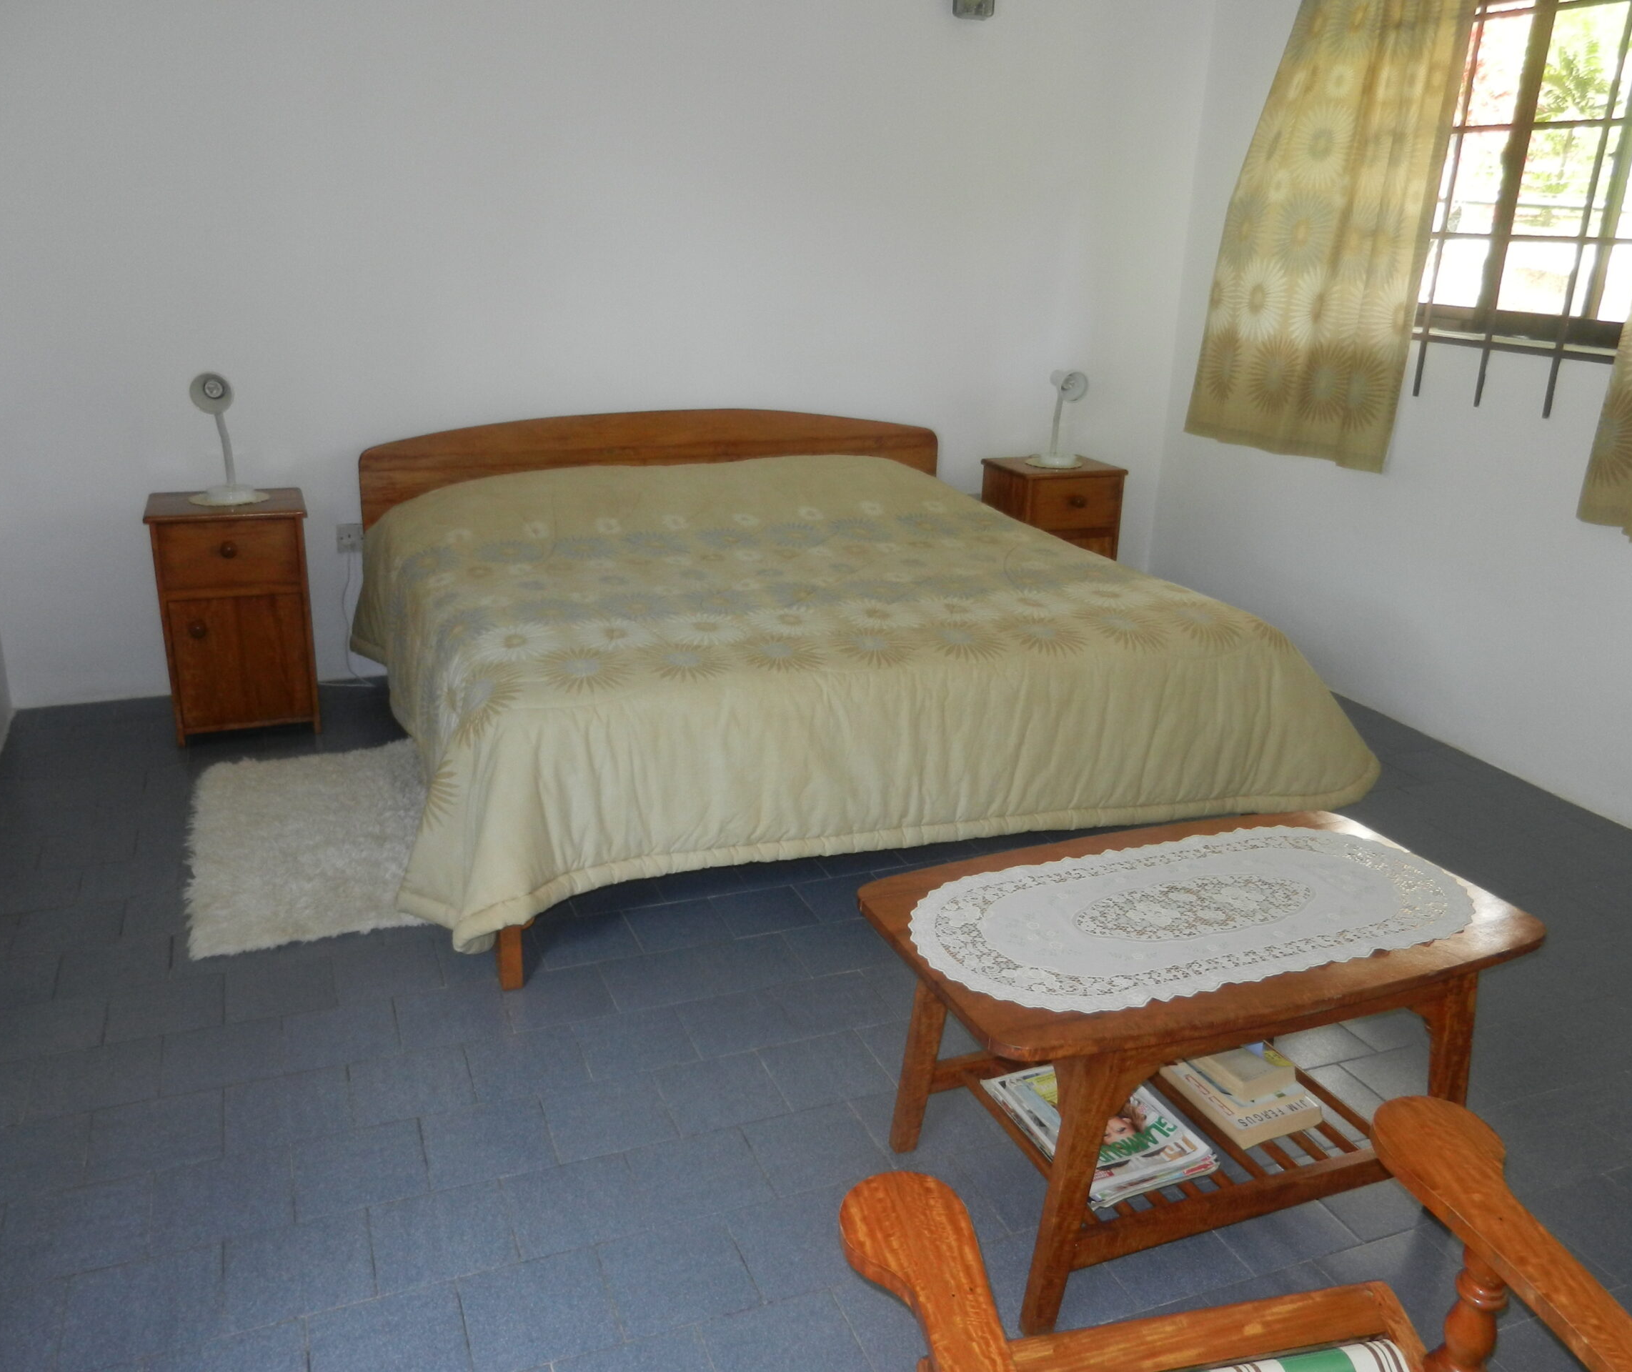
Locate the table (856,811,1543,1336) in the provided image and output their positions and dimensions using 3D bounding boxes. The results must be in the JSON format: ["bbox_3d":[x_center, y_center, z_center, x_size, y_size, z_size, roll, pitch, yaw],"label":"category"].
[{"bbox_3d":[0.582,0.571,2.118,0.970,0.485,0.544,-6,20,-22],"label":"table"}]

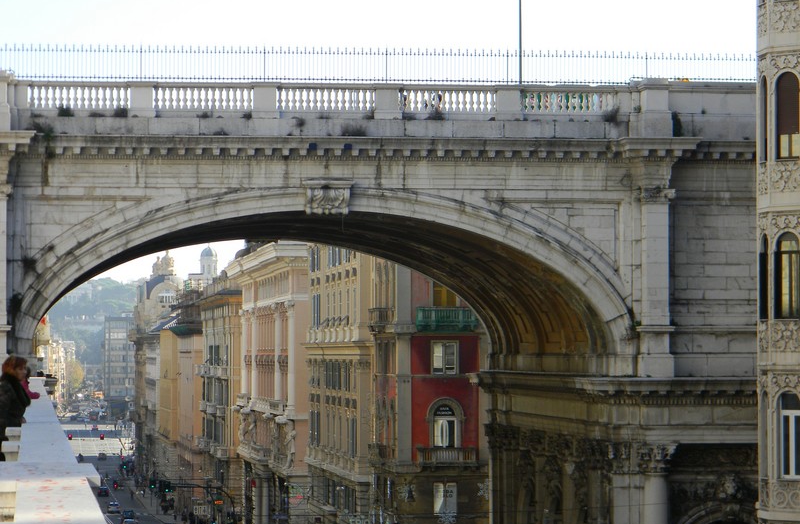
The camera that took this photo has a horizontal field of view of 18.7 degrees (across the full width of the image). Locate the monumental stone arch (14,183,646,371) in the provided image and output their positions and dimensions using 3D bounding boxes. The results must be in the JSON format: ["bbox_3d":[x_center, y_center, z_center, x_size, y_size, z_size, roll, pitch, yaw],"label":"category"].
[{"bbox_3d":[-3.873,0.879,93.415,21.100,6.400,20.000,0,-2,-7],"label":"monumental stone arch"}]

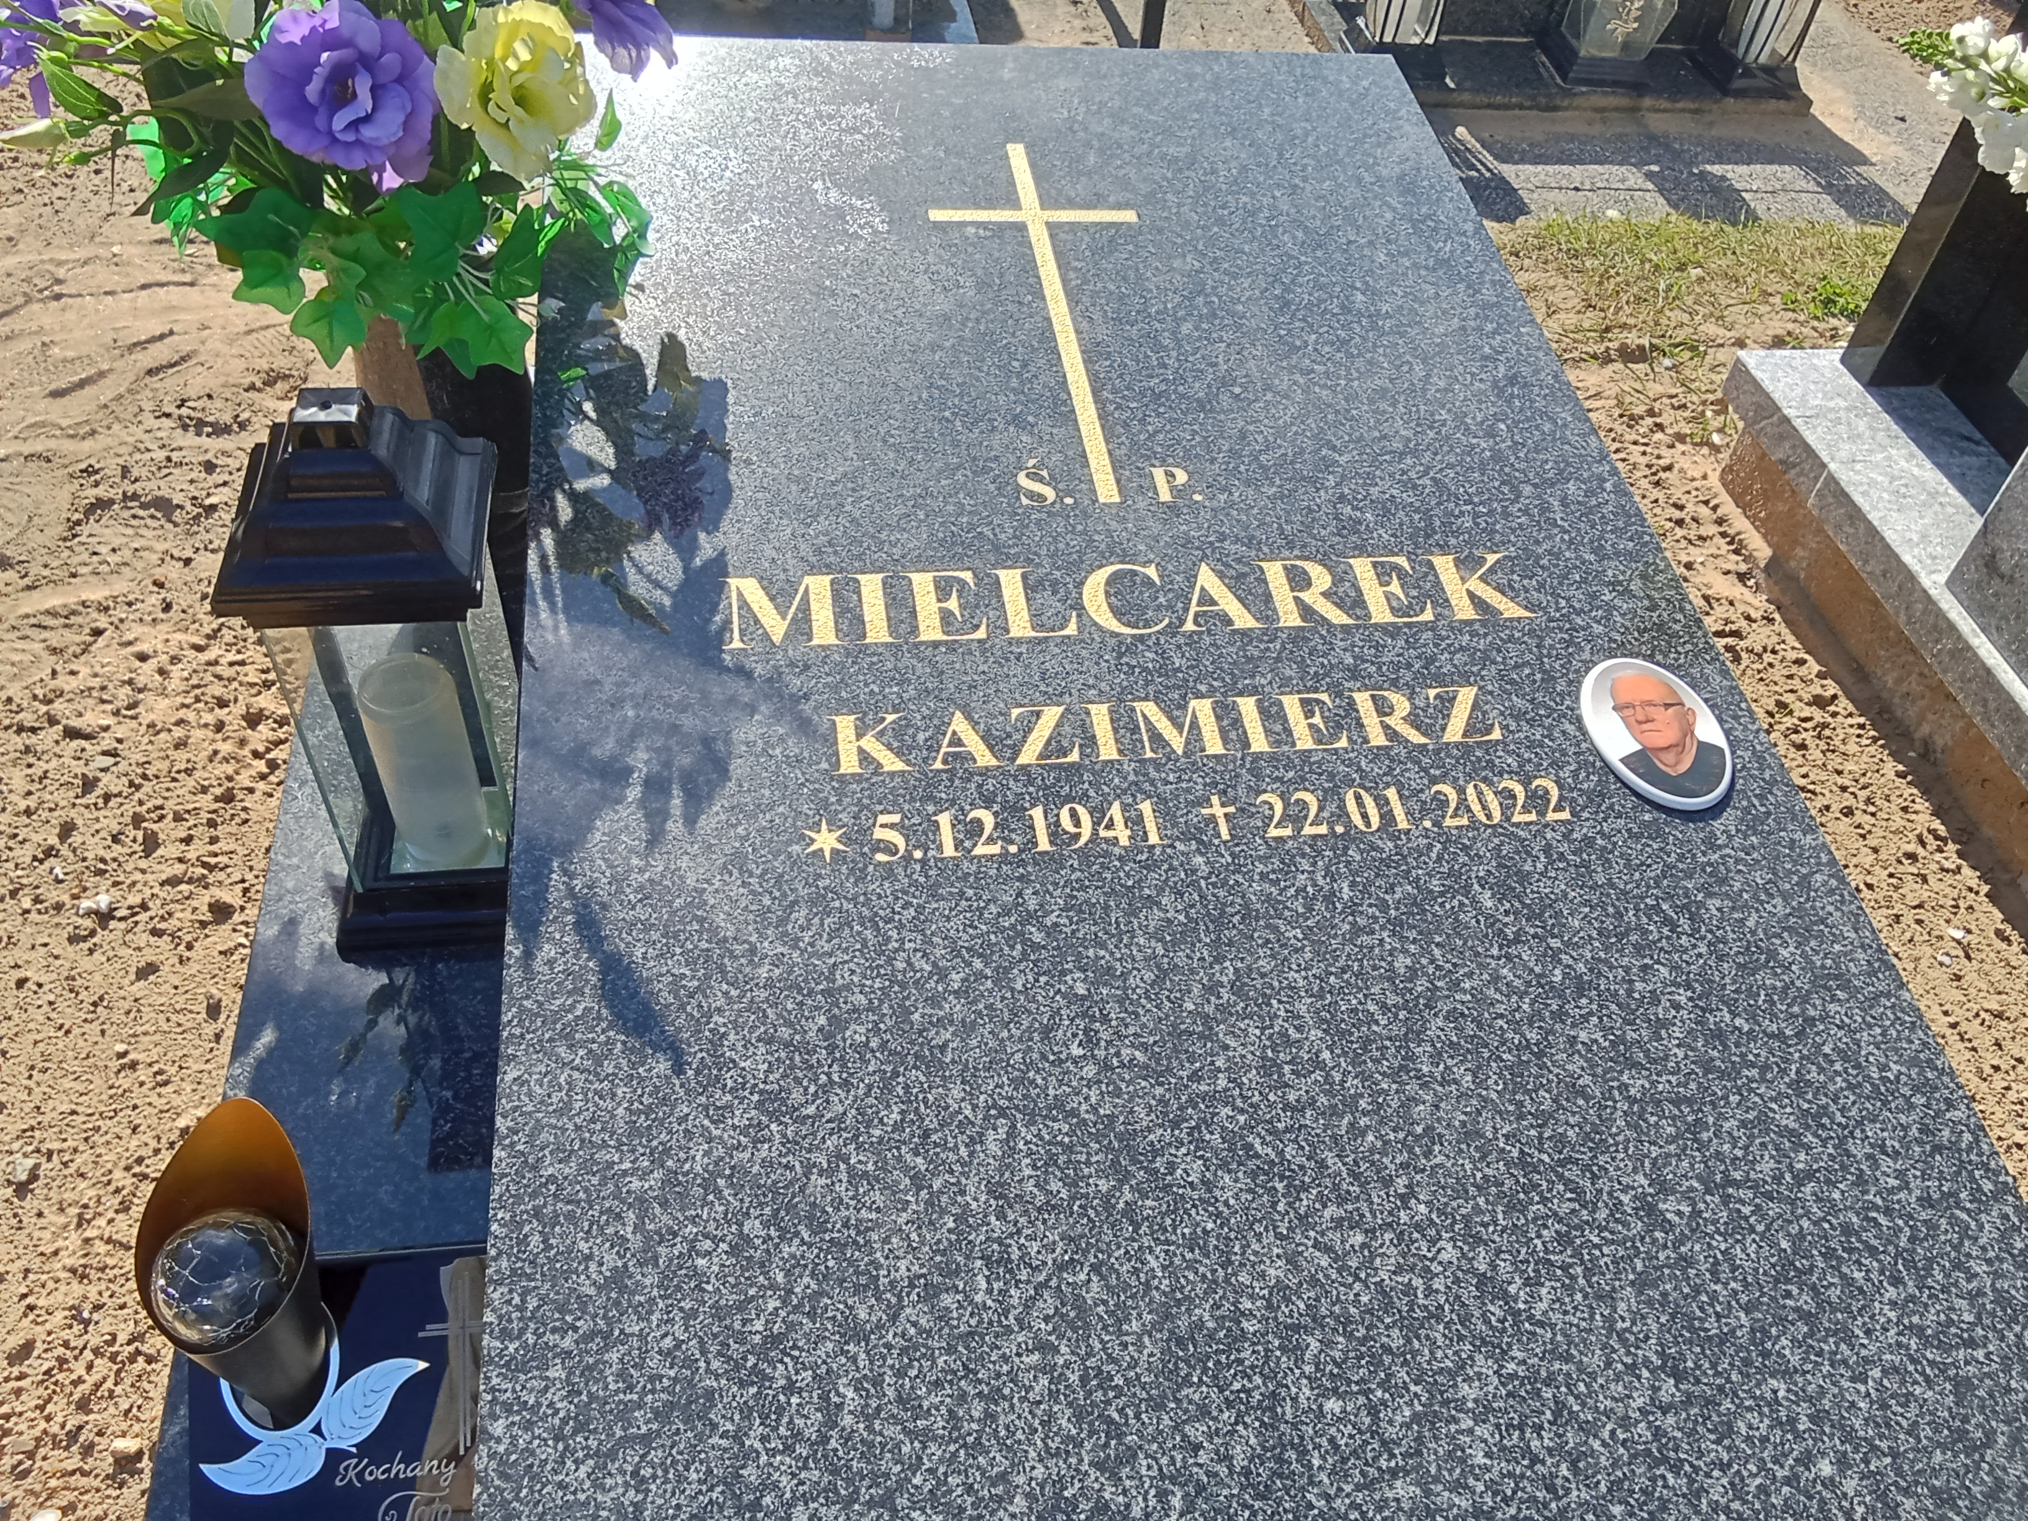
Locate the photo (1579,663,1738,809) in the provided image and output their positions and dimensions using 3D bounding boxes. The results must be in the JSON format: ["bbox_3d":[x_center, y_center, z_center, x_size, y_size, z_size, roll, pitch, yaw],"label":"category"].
[{"bbox_3d":[0.414,-0.020,1.015,0.088,0.011,0.122,-3,53,-9],"label":"photo"}]

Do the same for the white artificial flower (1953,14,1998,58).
[{"bbox_3d":[0.875,-0.660,1.440,0.042,0.040,0.040,28,52,18],"label":"white artificial flower"}]

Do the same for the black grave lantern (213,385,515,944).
[{"bbox_3d":[-0.352,-0.054,0.915,0.134,0.363,0.134,-3,49,-9],"label":"black grave lantern"}]

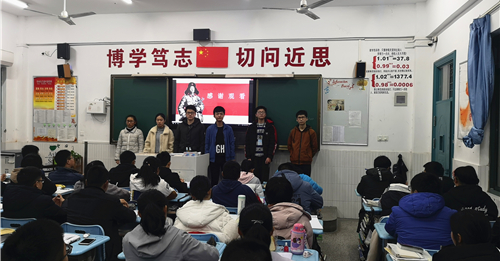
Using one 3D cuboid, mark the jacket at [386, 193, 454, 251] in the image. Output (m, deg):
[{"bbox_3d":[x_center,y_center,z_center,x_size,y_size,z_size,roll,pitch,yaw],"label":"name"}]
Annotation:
[{"bbox_3d":[1.168,0.751,2.735,0.520,0.660,0.480,1,1,11],"label":"jacket"}]

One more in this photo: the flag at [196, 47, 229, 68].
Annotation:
[{"bbox_3d":[-0.683,-1.334,7.131,0.605,0.385,0.020,1,1,11],"label":"flag"}]

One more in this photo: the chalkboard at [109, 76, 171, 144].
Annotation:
[{"bbox_3d":[-2.098,-0.404,7.411,1.170,1.320,0.070,1,1,10],"label":"chalkboard"}]

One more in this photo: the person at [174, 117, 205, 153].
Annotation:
[{"bbox_3d":[-1.052,0.456,6.839,0.540,1.786,0.320,1,1,10],"label":"person"}]

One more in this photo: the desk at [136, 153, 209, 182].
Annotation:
[{"bbox_3d":[-1.322,0.864,6.352,1.080,1.000,0.620,1,0,10],"label":"desk"}]

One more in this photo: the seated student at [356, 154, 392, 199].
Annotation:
[{"bbox_3d":[1.536,0.939,4.725,0.500,1.270,0.660,1,0,10],"label":"seated student"}]

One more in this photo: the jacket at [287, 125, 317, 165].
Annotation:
[{"bbox_3d":[0.861,0.244,6.354,0.500,0.630,0.270,1,1,11],"label":"jacket"}]

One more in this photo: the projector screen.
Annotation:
[{"bbox_3d":[-0.697,-0.536,7.146,1.550,0.880,0.070,1,1,10],"label":"projector screen"}]

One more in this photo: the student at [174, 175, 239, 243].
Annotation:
[{"bbox_3d":[-0.342,0.938,3.118,0.520,1.170,0.660,1,1,11],"label":"student"}]

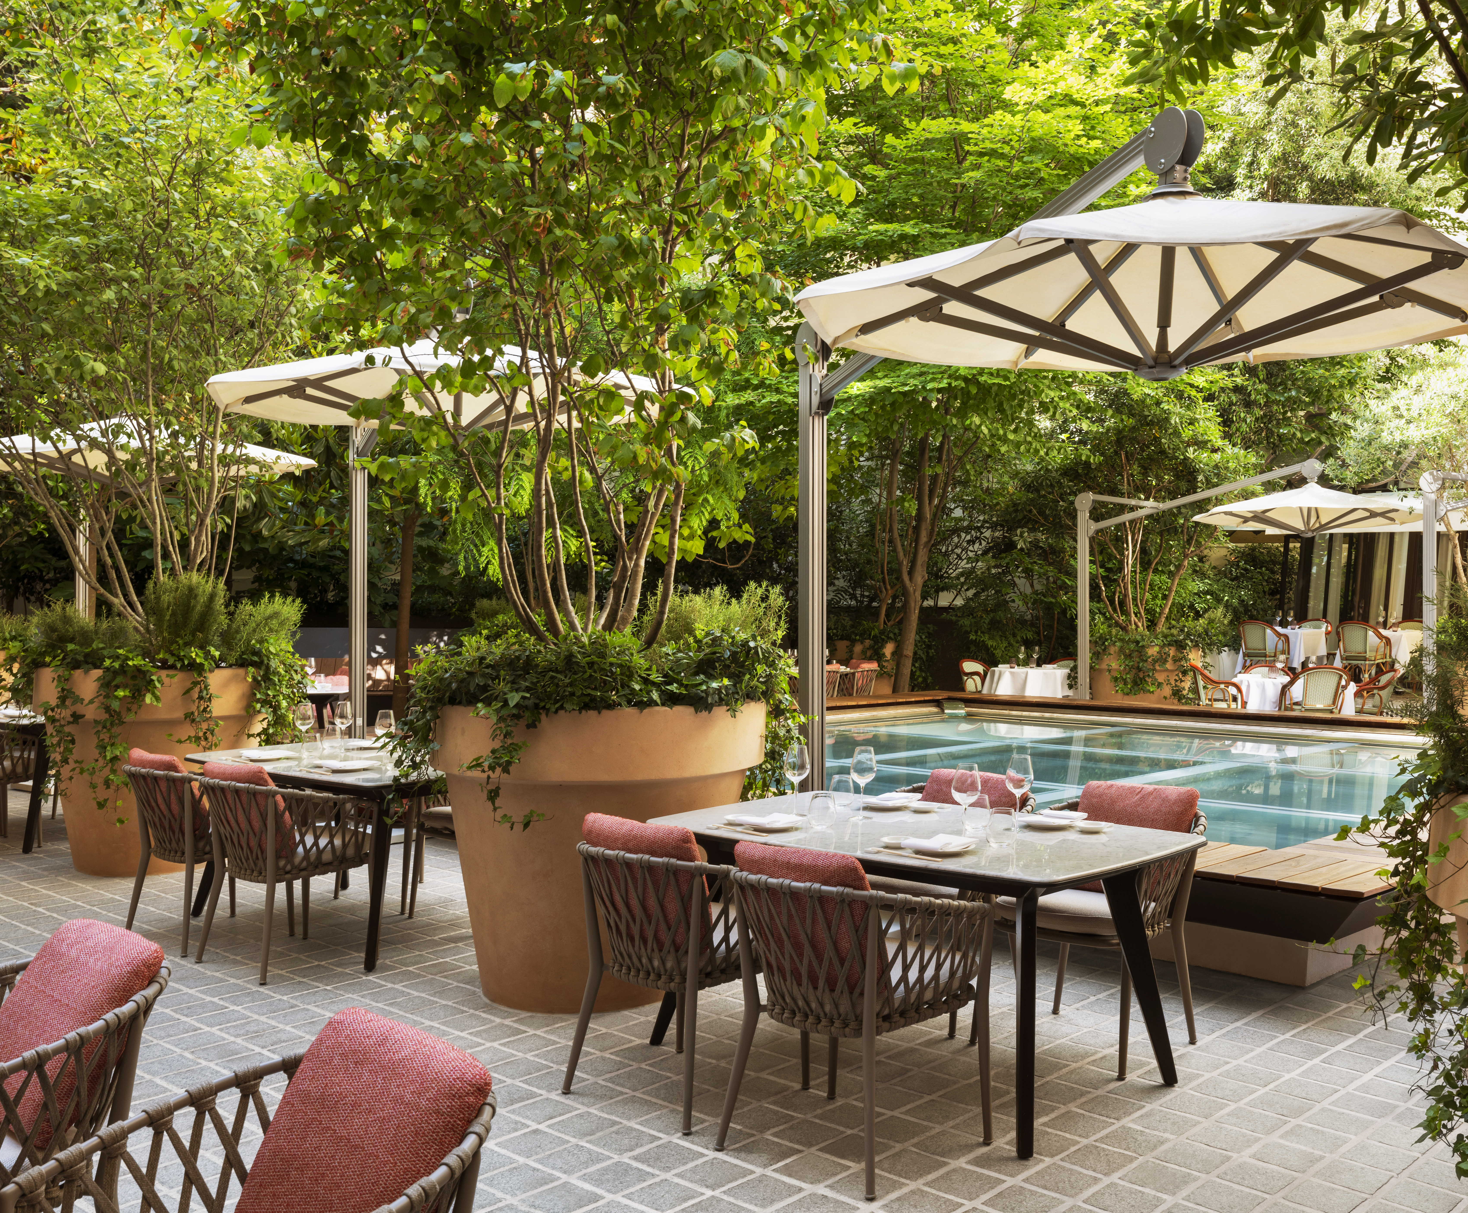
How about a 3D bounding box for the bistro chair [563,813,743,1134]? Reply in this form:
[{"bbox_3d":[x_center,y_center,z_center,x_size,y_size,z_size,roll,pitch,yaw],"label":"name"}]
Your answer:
[{"bbox_3d":[-0.147,1.051,4.275,0.560,0.820,0.570,0,0,41],"label":"bistro chair"}]

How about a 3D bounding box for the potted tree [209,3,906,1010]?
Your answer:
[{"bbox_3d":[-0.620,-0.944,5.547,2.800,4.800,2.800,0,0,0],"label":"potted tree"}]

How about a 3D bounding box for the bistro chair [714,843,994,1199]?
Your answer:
[{"bbox_3d":[0.323,1.053,3.850,0.560,0.820,0.570,0,0,41],"label":"bistro chair"}]

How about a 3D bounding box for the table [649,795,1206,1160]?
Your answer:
[{"bbox_3d":[0.580,1.087,4.529,1.570,0.745,1.010,0,0,42],"label":"table"}]

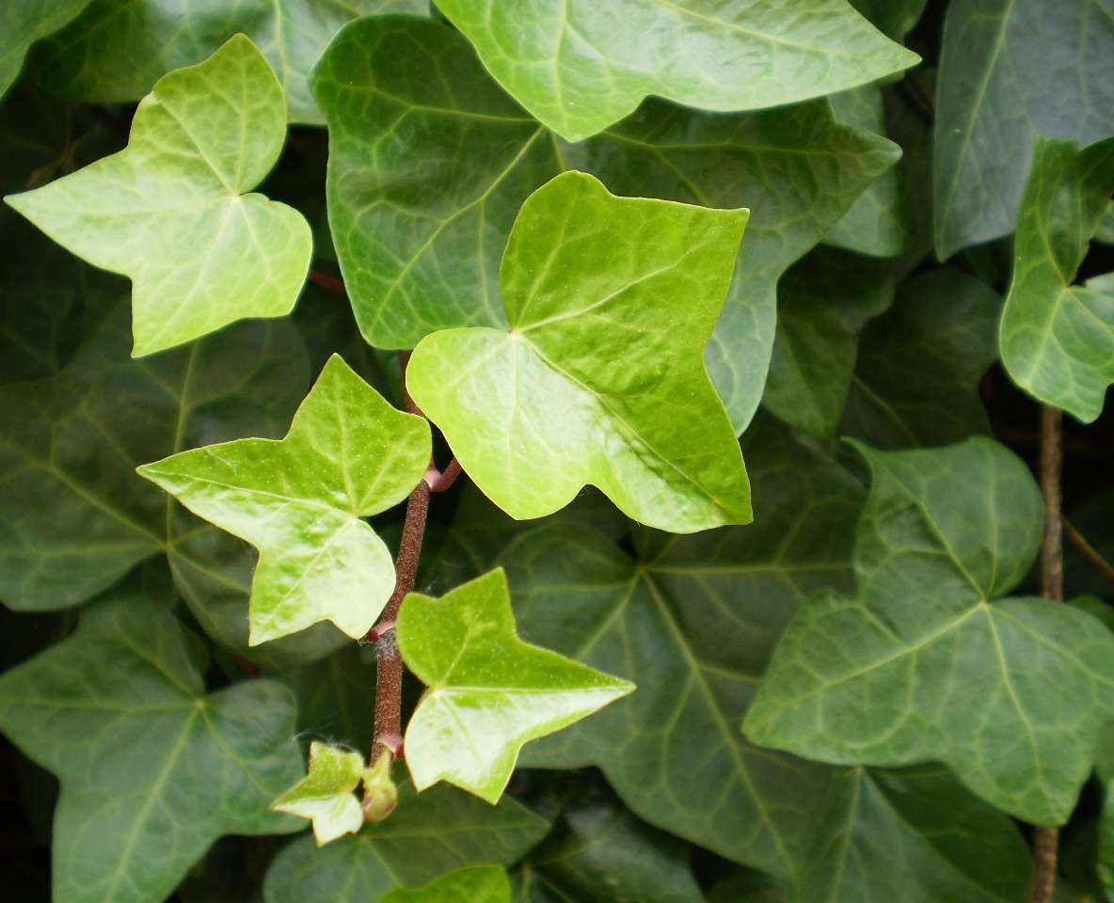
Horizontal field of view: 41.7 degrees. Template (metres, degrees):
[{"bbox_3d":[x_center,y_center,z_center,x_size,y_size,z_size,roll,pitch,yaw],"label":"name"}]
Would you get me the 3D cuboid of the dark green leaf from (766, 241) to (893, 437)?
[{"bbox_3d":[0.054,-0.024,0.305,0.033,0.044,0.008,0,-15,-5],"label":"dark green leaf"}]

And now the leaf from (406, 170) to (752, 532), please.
[{"bbox_3d":[0.004,-0.017,0.245,0.058,0.061,0.015,0,-22,3],"label":"leaf"}]

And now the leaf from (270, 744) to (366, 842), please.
[{"bbox_3d":[-0.041,0.059,0.250,0.016,0.018,0.005,0,-22,5],"label":"leaf"}]

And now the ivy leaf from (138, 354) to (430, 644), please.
[{"bbox_3d":[-0.047,0.008,0.250,0.050,0.050,0.012,0,-25,5],"label":"ivy leaf"}]

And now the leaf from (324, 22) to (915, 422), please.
[{"bbox_3d":[0.010,-0.044,0.280,0.112,0.080,0.019,0,-20,0],"label":"leaf"}]

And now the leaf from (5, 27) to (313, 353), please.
[{"bbox_3d":[-0.070,-0.045,0.255,0.053,0.056,0.012,0,-22,3],"label":"leaf"}]

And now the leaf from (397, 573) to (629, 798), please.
[{"bbox_3d":[-0.007,0.040,0.250,0.041,0.040,0.011,0,-24,-5],"label":"leaf"}]

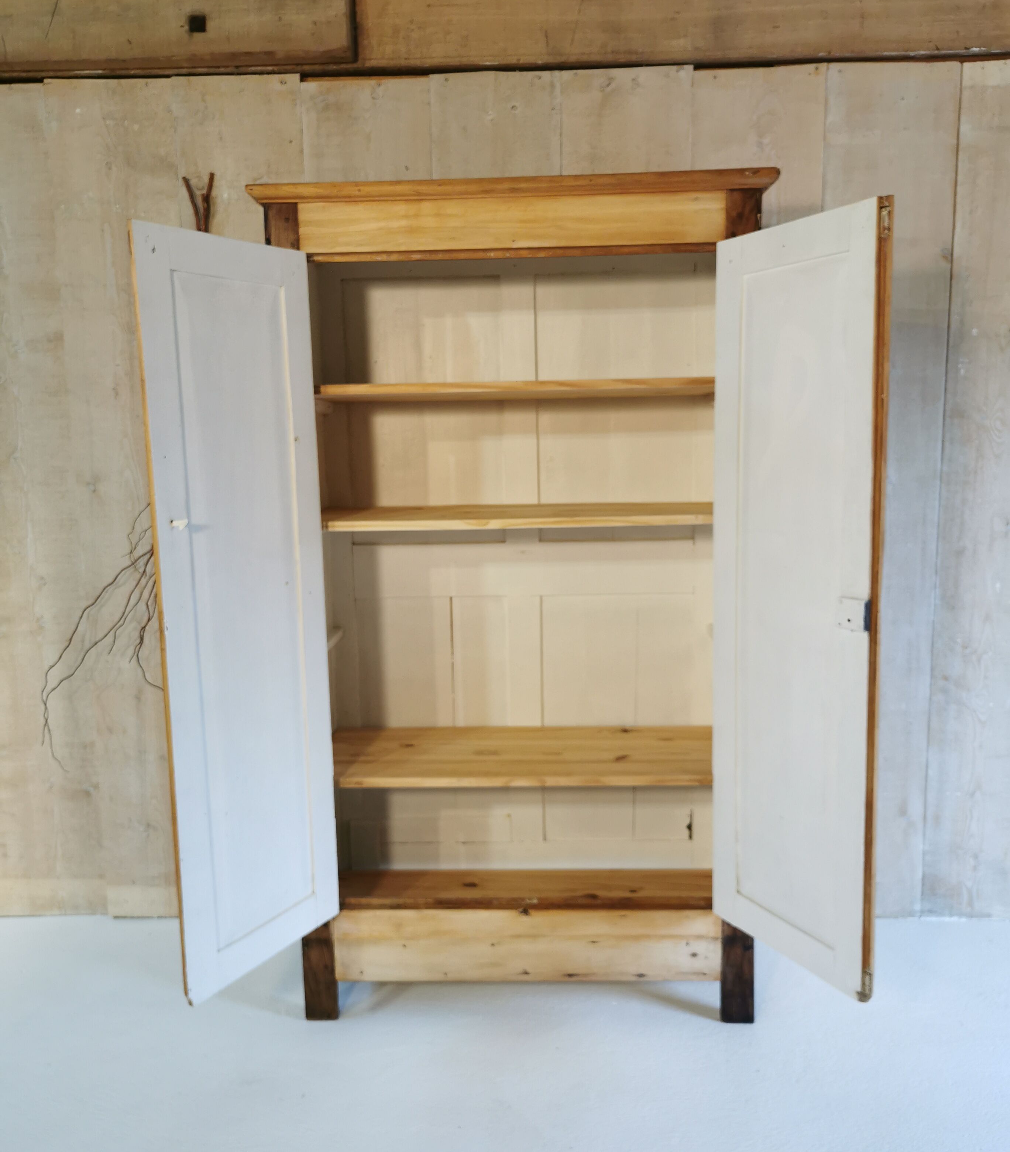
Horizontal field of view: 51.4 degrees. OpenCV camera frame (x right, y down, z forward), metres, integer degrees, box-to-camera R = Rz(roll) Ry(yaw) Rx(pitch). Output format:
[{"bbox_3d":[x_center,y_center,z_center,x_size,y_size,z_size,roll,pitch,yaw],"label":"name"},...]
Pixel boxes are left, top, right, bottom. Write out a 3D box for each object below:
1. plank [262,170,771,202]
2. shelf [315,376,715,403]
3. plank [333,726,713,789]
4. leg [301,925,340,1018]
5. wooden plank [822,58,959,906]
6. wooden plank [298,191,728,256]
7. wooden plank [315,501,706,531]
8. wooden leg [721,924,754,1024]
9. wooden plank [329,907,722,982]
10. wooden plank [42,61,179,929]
[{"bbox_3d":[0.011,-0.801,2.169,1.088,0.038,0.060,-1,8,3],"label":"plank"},{"bbox_3d":[0.031,-0.430,2.445,0.979,0.020,0.407,-1,8,3],"label":"shelf"},{"bbox_3d":[0.051,0.436,2.564,0.979,0.020,0.407,-1,8,3],"label":"plank"},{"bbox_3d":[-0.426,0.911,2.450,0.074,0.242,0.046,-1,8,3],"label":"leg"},{"bbox_3d":[0.975,-0.161,2.748,0.317,2.220,0.029,-1,8,3],"label":"wooden plank"},{"bbox_3d":[0.013,-0.734,2.191,0.886,0.106,0.027,-1,8,3],"label":"wooden plank"},{"bbox_3d":[0.038,-0.141,2.485,0.979,0.020,0.407,-1,8,3],"label":"wooden plank"},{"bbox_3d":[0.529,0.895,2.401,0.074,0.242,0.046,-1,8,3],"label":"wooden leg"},{"bbox_3d":[0.050,0.841,2.407,0.886,0.173,0.027,-1,8,3],"label":"wooden plank"},{"bbox_3d":[-0.990,-0.150,2.848,0.332,2.261,0.029,-1,8,3],"label":"wooden plank"}]

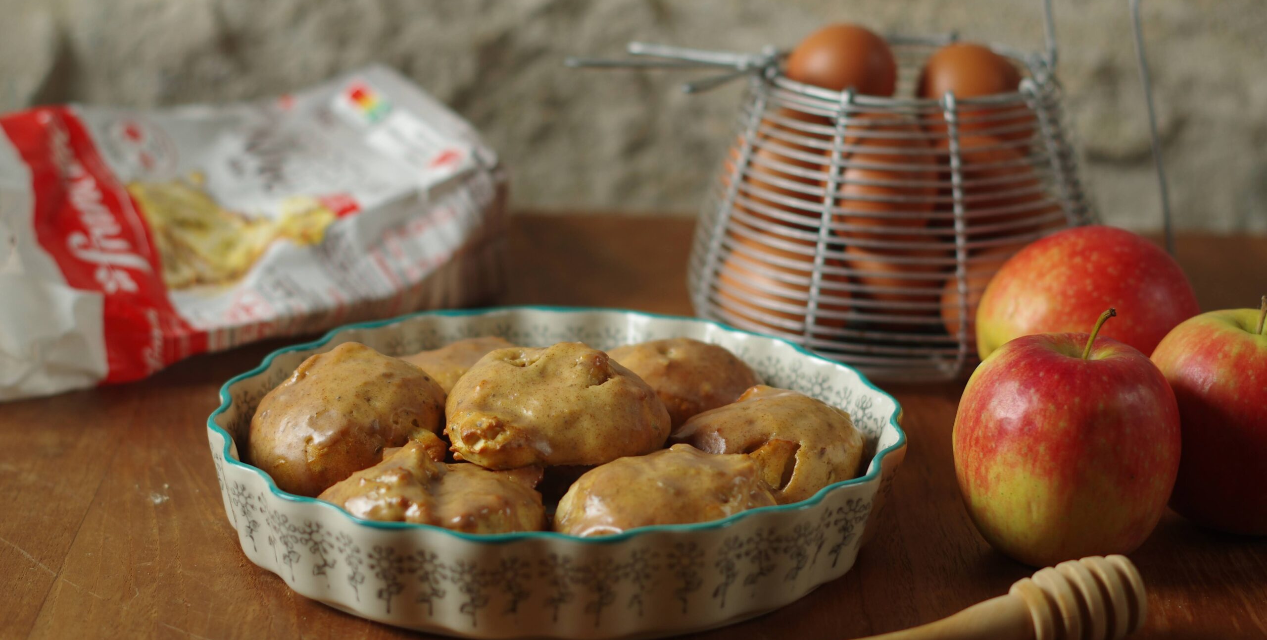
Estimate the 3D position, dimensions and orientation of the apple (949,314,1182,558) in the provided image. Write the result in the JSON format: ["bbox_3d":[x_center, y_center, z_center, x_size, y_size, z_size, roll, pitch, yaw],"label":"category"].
[{"bbox_3d":[0.141,0.039,0.854,0.074,0.081,0.074,1,18,0],"label":"apple"}]

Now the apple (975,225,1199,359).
[{"bbox_3d":[0.168,0.003,0.978,0.083,0.075,0.083,1,18,0],"label":"apple"}]

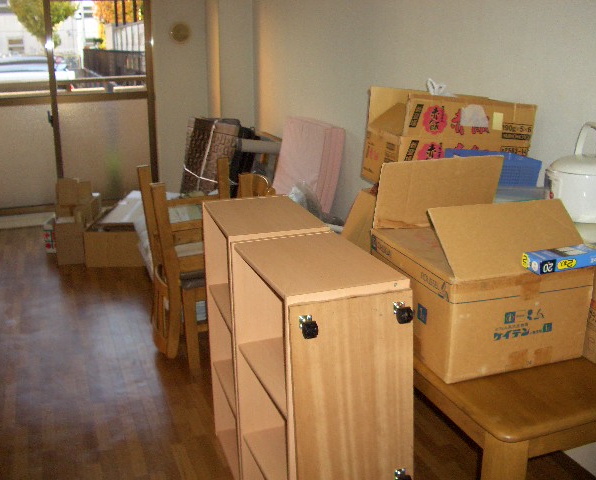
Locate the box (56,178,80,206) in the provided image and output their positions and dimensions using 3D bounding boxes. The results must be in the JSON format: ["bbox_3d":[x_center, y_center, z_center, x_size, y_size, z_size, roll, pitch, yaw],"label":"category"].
[{"bbox_3d":[-1.573,-0.328,4.433,0.150,0.200,0.160,-6,17,-18],"label":"box"}]

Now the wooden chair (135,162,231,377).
[{"bbox_3d":[-0.466,0.095,3.042,0.500,0.840,0.520,-6,17,-18],"label":"wooden chair"}]

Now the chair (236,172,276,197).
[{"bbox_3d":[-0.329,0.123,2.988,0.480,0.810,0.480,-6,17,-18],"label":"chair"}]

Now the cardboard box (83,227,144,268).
[{"bbox_3d":[-1.219,0.031,4.405,0.380,0.237,0.270,-1,16,2],"label":"cardboard box"}]

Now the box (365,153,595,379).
[{"bbox_3d":[0.432,0.040,1.609,0.362,0.405,0.445,-6,17,-18],"label":"box"}]

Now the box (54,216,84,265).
[{"bbox_3d":[-1.569,-0.003,4.438,0.165,0.295,0.240,-6,17,-18],"label":"box"}]

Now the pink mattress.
[{"bbox_3d":[0.024,-0.288,4.157,0.120,0.940,0.760,4,13,-20],"label":"pink mattress"}]

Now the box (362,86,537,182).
[{"bbox_3d":[0.492,-0.323,2.108,0.495,0.285,0.220,-1,17,-23],"label":"box"}]

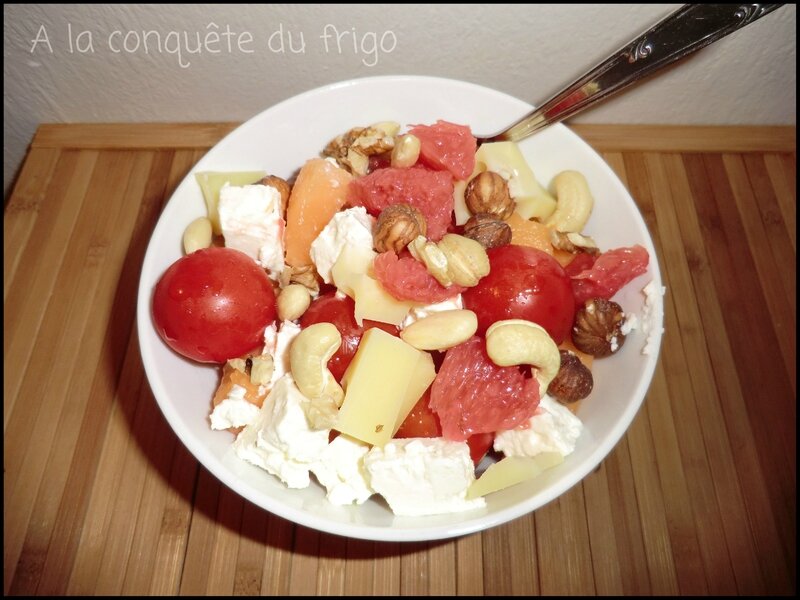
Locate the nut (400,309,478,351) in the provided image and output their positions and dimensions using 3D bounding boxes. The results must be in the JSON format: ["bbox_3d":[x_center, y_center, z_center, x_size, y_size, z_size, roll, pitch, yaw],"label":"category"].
[{"bbox_3d":[0.012,0.009,0.162,0.022,0.009,0.011,-12,65,-6],"label":"nut"}]

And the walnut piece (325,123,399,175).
[{"bbox_3d":[-0.015,-0.056,0.207,0.026,0.013,0.018,-8,64,-4],"label":"walnut piece"}]

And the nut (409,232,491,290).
[{"bbox_3d":[0.013,-0.010,0.146,0.021,0.009,0.013,16,65,8],"label":"nut"}]

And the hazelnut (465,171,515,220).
[{"bbox_3d":[0.030,-0.035,0.188,0.015,0.015,0.015,4,64,2],"label":"hazelnut"}]

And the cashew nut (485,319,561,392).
[{"bbox_3d":[0.035,0.016,0.160,0.016,0.011,0.024,-40,70,-18],"label":"cashew nut"}]

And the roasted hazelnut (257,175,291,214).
[{"bbox_3d":[-0.046,-0.037,0.197,0.015,0.015,0.015,0,64,0],"label":"roasted hazelnut"}]

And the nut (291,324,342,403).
[{"bbox_3d":[-0.024,0.018,0.161,0.015,0.011,0.022,-7,64,-4],"label":"nut"}]

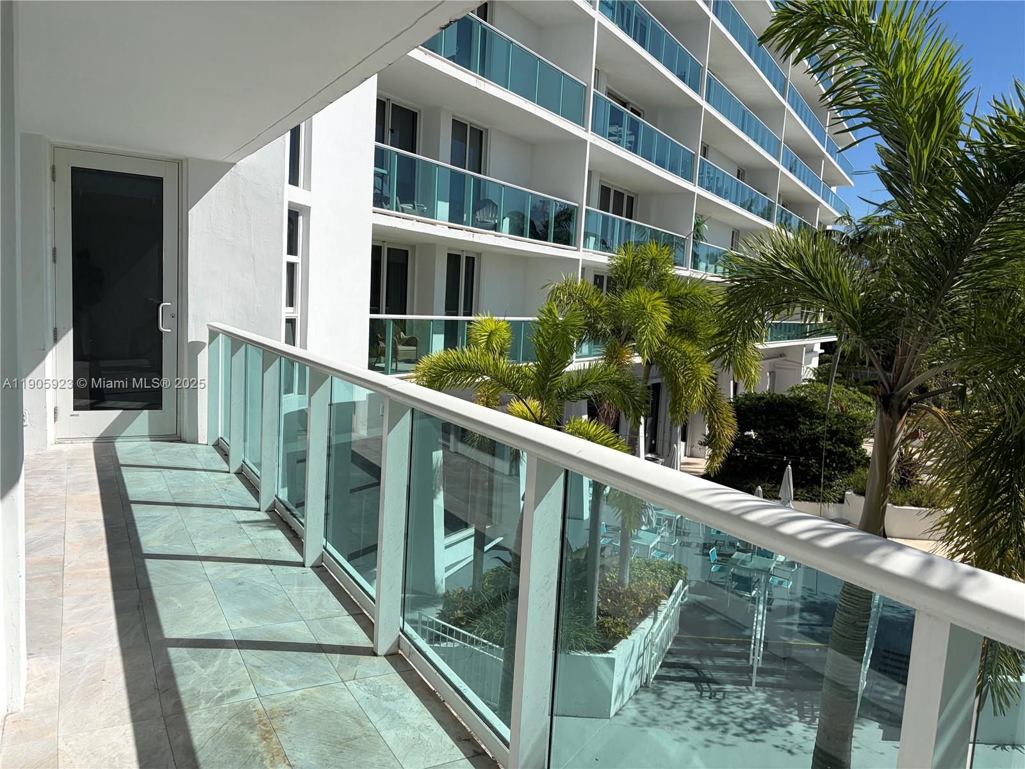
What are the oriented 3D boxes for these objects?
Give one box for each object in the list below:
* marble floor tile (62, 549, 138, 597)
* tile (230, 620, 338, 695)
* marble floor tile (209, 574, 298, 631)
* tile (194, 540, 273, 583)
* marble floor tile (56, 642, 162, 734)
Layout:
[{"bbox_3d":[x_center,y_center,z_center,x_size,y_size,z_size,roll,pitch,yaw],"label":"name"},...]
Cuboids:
[{"bbox_3d":[-2.027,0.926,3.786,0.307,0.014,0.602,0,7,-30],"label":"marble floor tile"},{"bbox_3d":[-0.903,1.078,3.052,0.305,0.014,0.602,0,7,-30],"label":"tile"},{"bbox_3d":[-1.193,1.000,3.565,0.302,0.010,0.604,0,7,-30],"label":"marble floor tile"},{"bbox_3d":[-1.487,0.928,4.083,0.302,0.010,0.592,0,7,-30],"label":"tile"},{"bbox_3d":[-1.436,1.072,2.742,0.306,0.010,0.594,0,7,-30],"label":"marble floor tile"}]

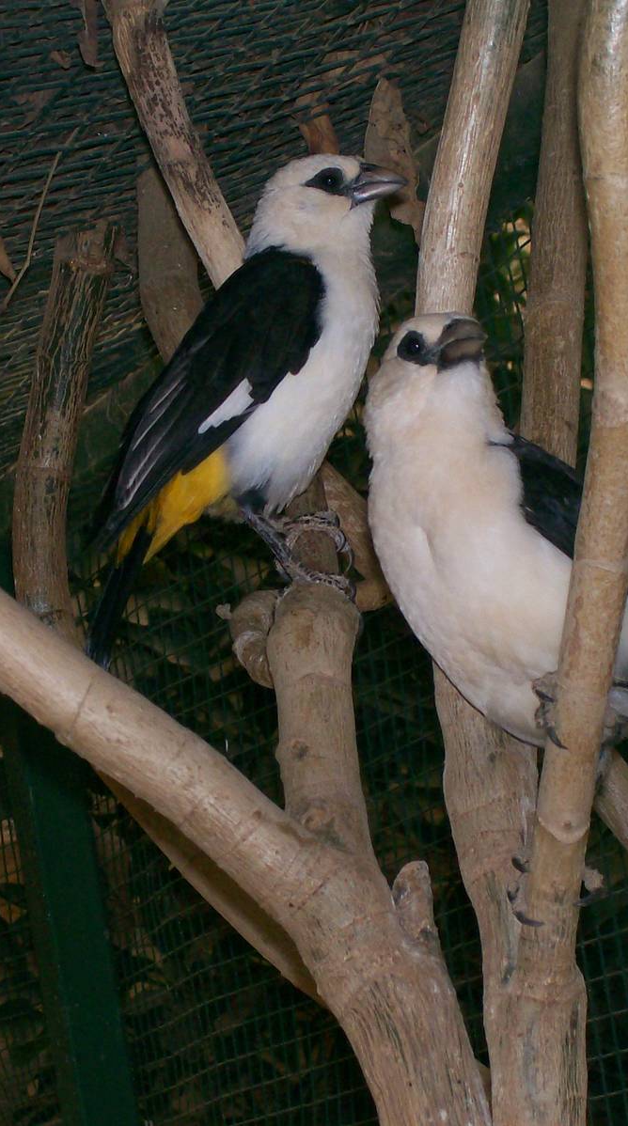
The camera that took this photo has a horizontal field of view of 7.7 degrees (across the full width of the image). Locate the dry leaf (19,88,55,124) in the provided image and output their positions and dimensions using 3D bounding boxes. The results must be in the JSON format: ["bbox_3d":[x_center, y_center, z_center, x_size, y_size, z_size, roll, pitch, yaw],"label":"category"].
[{"bbox_3d":[-0.095,-0.157,1.610,0.013,0.013,0.009,-11,-11,0],"label":"dry leaf"}]

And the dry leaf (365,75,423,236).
[{"bbox_3d":[0.028,-0.146,1.680,0.022,0.055,0.014,-11,-11,0],"label":"dry leaf"}]

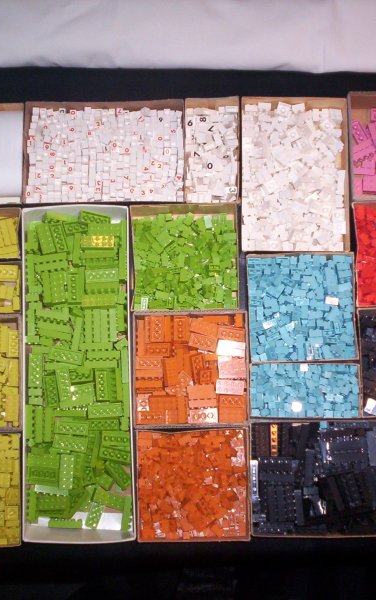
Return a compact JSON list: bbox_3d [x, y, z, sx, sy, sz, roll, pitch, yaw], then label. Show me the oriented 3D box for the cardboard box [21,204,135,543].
[{"bbox_3d":[-0.079,0.053,0.639,0.079,0.036,0.239,-1,83,0],"label":"cardboard box"}]

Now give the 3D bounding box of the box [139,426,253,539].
[{"bbox_3d":[0.004,0.134,0.631,0.080,0.031,0.079,-1,83,0],"label":"box"}]

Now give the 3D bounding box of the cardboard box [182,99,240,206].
[{"bbox_3d":[0.019,-0.112,0.664,0.041,0.028,0.082,0,83,-1],"label":"cardboard box"}]

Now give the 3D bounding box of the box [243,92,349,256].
[{"bbox_3d":[0.081,-0.093,0.663,0.081,0.028,0.119,0,83,0],"label":"box"}]

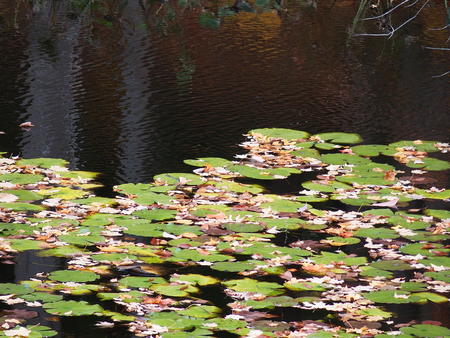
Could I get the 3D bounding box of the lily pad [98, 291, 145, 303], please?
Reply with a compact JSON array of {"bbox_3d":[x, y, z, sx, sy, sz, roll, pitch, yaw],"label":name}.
[{"bbox_3d":[-0.394,0.483,14.772,0.185,0.020,0.172,0,12,0],"label":"lily pad"}]

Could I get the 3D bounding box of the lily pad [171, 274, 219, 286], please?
[{"bbox_3d":[-0.116,0.429,15.019,0.189,0.020,0.175,0,12,0],"label":"lily pad"}]

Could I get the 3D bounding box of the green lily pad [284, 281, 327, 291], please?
[{"bbox_3d":[0.280,0.399,13.436,0.153,0.014,0.164,0,12,0],"label":"green lily pad"}]

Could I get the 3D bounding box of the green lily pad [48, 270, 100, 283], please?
[{"bbox_3d":[-0.523,0.373,13.558,0.181,0.014,0.180,0,12,0],"label":"green lily pad"}]

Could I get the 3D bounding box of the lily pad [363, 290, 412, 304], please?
[{"bbox_3d":[0.551,0.436,13.264,0.173,0.014,0.179,0,12,0],"label":"lily pad"}]

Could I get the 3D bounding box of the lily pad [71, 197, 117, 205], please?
[{"bbox_3d":[-0.493,0.125,14.729,0.181,0.014,0.184,0,12,0],"label":"lily pad"}]

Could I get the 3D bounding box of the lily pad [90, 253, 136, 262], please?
[{"bbox_3d":[-0.390,0.317,13.823,0.167,0.014,0.167,0,12,0],"label":"lily pad"}]

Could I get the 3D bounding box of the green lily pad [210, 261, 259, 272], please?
[{"bbox_3d":[0.033,0.344,13.697,0.168,0.014,0.168,0,12,0],"label":"green lily pad"}]

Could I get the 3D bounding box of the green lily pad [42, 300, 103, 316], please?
[{"bbox_3d":[-0.509,0.469,13.107,0.205,0.014,0.208,0,12,0],"label":"green lily pad"}]

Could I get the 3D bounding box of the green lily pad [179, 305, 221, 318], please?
[{"bbox_3d":[-0.093,0.530,14.527,0.160,0.030,0.149,0,12,0],"label":"green lily pad"}]

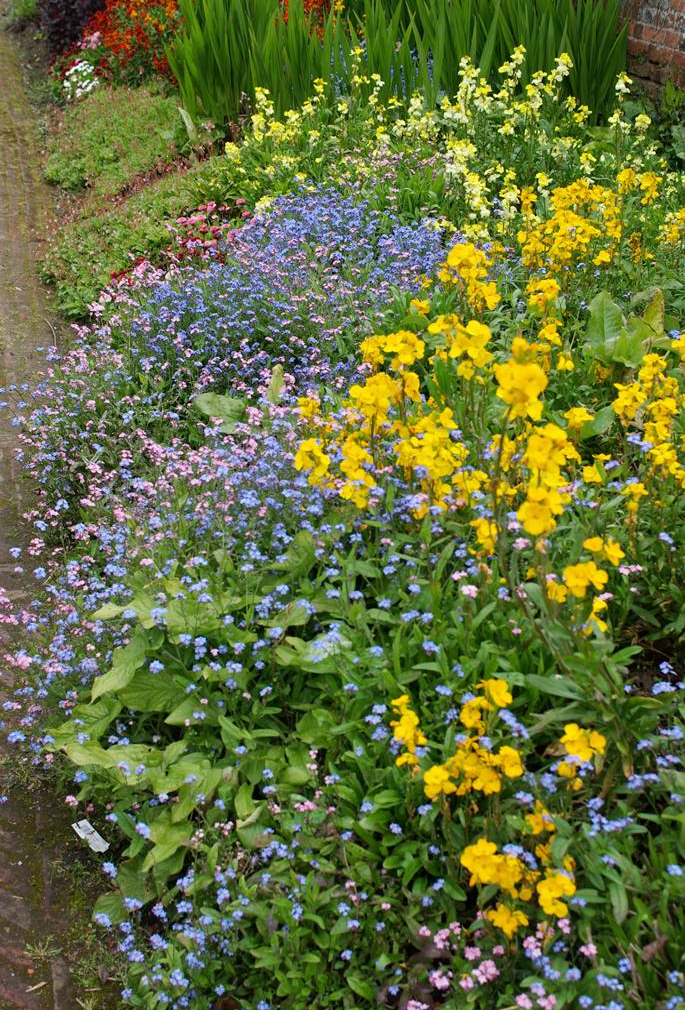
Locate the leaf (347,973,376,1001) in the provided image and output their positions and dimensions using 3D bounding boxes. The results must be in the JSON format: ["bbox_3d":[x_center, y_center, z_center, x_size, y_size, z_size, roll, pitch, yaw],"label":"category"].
[{"bbox_3d":[0.022,0.547,1.680,0.021,0.012,0.042,-33,56,-26],"label":"leaf"}]

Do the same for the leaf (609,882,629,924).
[{"bbox_3d":[0.336,0.483,1.800,0.020,0.015,0.053,-9,53,1],"label":"leaf"}]

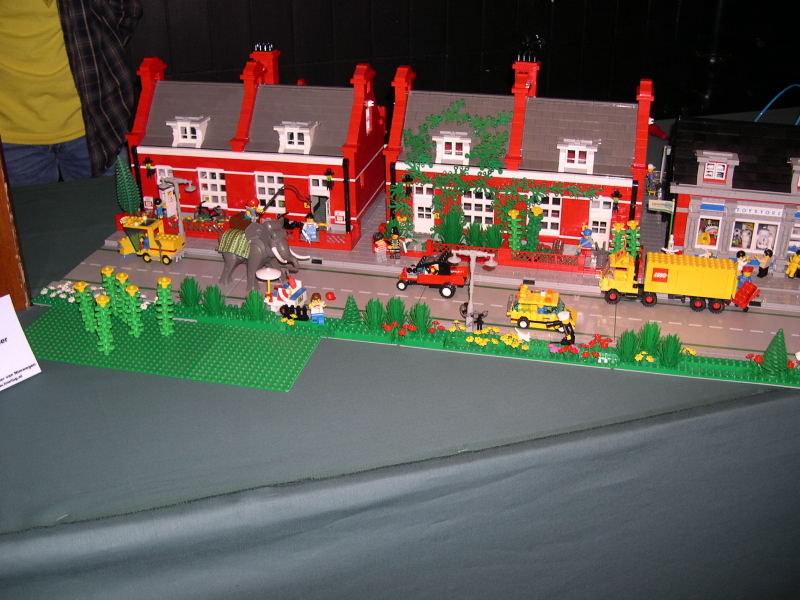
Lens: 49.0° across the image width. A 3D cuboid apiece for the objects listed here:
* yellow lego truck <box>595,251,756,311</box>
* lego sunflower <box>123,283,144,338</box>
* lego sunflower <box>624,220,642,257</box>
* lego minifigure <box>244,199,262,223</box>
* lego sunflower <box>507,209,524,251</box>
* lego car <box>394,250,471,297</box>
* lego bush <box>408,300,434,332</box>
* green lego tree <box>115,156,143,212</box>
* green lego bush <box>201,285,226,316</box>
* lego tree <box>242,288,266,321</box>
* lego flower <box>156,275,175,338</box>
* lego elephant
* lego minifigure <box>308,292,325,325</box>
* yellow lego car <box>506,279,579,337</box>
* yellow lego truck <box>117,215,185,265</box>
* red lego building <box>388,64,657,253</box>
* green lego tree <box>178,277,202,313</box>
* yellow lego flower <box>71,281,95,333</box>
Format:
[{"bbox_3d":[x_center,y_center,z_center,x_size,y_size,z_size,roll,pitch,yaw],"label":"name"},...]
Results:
[{"bbox_3d":[0.354,-0.025,1.140,0.186,0.067,0.036,6,28,12],"label":"yellow lego truck"},{"bbox_3d":[-0.327,0.014,1.076,0.020,0.072,0.020,6,28,13],"label":"lego sunflower"},{"bbox_3d":[0.320,-0.076,1.207,0.020,0.069,0.020,6,28,13],"label":"lego sunflower"},{"bbox_3d":[-0.191,-0.117,1.163,0.020,0.034,0.018,-22,34,-35],"label":"lego minifigure"},{"bbox_3d":[0.162,-0.094,1.250,0.022,0.071,0.022,6,28,12],"label":"lego sunflower"},{"bbox_3d":[0.047,-0.040,1.187,0.097,0.058,0.045,8,29,16],"label":"lego car"},{"bbox_3d":[0.025,0.022,1.069,0.027,0.039,0.027,6,28,12],"label":"lego bush"},{"bbox_3d":[-0.427,-0.170,1.369,0.035,0.110,0.035,6,28,13],"label":"green lego tree"},{"bbox_3d":[-0.241,-0.001,1.127,0.026,0.039,0.026,6,28,13],"label":"green lego bush"},{"bbox_3d":[-0.187,0.004,1.125,0.026,0.043,0.026,0,27,0],"label":"lego tree"},{"bbox_3d":[-0.290,0.010,1.088,0.023,0.075,0.023,6,28,11],"label":"lego flower"},{"bbox_3d":[-0.193,-0.062,1.185,0.154,0.107,0.053,20,34,35],"label":"lego elephant"},{"bbox_3d":[-0.106,0.011,1.110,0.024,0.042,0.015,2,27,4],"label":"lego minifigure"},{"bbox_3d":[0.179,0.011,1.101,0.088,0.042,0.038,6,28,13],"label":"yellow lego car"},{"bbox_3d":[-0.368,-0.089,1.295,0.101,0.061,0.038,6,28,13],"label":"yellow lego truck"},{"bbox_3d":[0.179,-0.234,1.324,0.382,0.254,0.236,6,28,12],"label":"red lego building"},{"bbox_3d":[-0.272,-0.009,1.147,0.027,0.046,0.027,6,28,11],"label":"green lego tree"},{"bbox_3d":[-0.390,0.009,1.098,0.023,0.071,0.023,6,28,11],"label":"yellow lego flower"}]

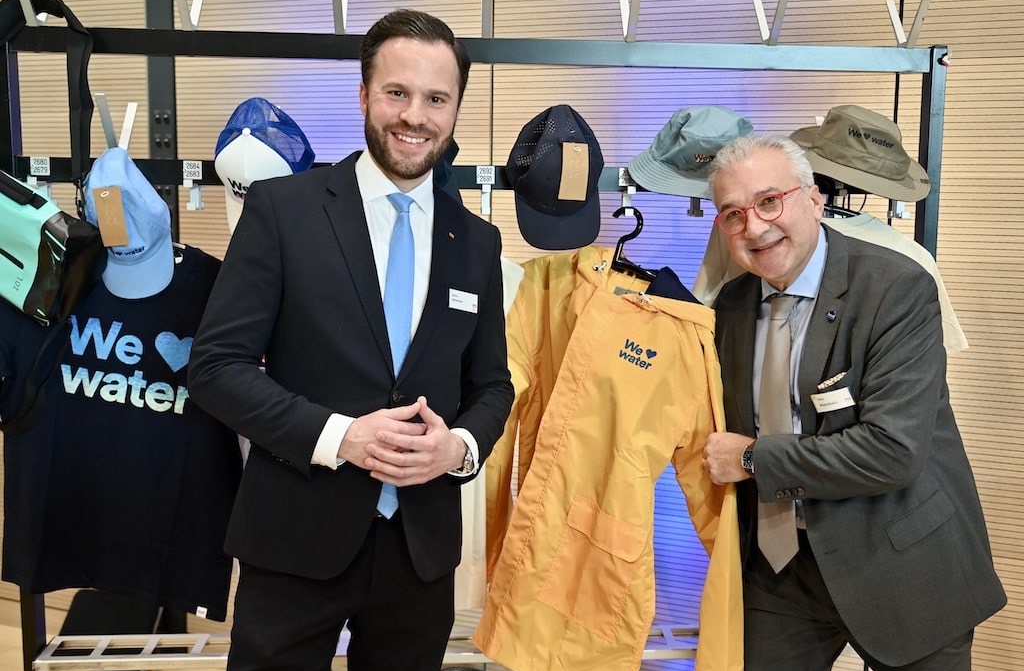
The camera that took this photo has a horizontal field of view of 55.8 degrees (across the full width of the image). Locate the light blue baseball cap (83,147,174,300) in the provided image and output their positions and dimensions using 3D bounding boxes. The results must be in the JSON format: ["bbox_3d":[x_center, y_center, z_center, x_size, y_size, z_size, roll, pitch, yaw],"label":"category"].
[{"bbox_3d":[-0.737,-0.222,1.845,0.175,0.285,0.130,-7,-11,12],"label":"light blue baseball cap"}]

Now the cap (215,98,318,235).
[{"bbox_3d":[-0.490,-0.333,1.867,0.190,0.280,0.140,6,-15,9],"label":"cap"}]

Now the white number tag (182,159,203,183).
[{"bbox_3d":[-0.638,-0.330,1.935,0.038,0.037,0.004,0,7,-5],"label":"white number tag"}]

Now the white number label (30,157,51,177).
[{"bbox_3d":[-0.930,-0.334,1.909,0.038,0.037,0.004,0,7,-5],"label":"white number label"}]

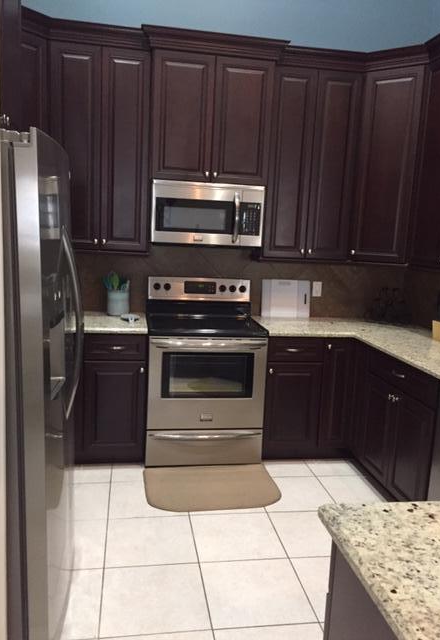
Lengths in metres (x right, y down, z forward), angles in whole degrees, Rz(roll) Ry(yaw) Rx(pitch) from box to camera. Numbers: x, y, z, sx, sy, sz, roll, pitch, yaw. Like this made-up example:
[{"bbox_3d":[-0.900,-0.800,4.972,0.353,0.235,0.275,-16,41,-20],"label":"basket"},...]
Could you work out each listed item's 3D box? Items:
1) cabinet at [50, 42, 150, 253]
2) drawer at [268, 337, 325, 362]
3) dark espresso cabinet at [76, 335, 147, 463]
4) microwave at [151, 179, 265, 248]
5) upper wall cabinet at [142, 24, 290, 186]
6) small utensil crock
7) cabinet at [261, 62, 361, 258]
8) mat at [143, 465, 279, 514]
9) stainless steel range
[{"bbox_3d":[-0.787,-1.093,3.581,0.631,1.266,0.342,1,9,-9],"label":"cabinet"},{"bbox_3d":[0.468,0.167,3.750,0.390,0.163,0.485,1,9,-9],"label":"drawer"},{"bbox_3d":[-0.739,0.463,3.689,0.452,0.884,0.630,1,9,-9],"label":"dark espresso cabinet"},{"bbox_3d":[-0.099,-0.726,3.720,0.755,0.409,0.405,1,9,-9],"label":"microwave"},{"bbox_3d":[-0.071,-1.350,3.583,0.918,0.884,0.485,1,9,-9],"label":"upper wall cabinet"},{"bbox_3d":[-0.722,-0.123,3.834,0.156,0.173,0.156,1,9,-9],"label":"small utensil crock"},{"bbox_3d":[0.602,-1.063,3.813,0.627,1.266,0.342,1,9,-9],"label":"cabinet"},{"bbox_3d":[-0.048,1.004,3.224,0.805,0.020,0.577,1,9,-9],"label":"mat"},{"bbox_3d":[-0.123,0.333,3.721,0.757,1.190,0.695,1,9,-9],"label":"stainless steel range"}]

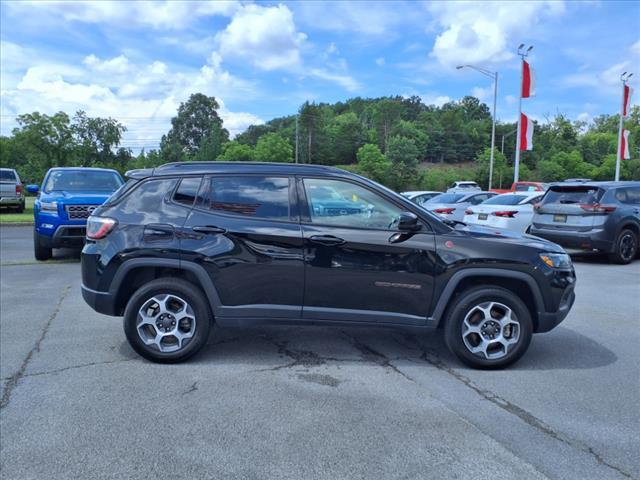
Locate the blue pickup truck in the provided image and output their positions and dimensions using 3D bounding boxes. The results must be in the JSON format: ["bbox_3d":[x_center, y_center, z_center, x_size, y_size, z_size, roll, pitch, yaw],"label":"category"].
[{"bbox_3d":[-5.471,-0.731,11.513,1.880,1.850,5.340,-2,6,-29],"label":"blue pickup truck"}]

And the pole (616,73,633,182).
[{"bbox_3d":[23.831,-7.678,39.389,0.900,10.850,0.600,1,6,0],"label":"pole"}]

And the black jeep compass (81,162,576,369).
[{"bbox_3d":[0.088,0.134,4.875,4.400,1.650,1.900,1,6,0],"label":"black jeep compass"}]

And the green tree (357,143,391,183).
[{"bbox_3d":[5.962,-7.757,56.499,4.200,6.350,4.200,1,6,0],"label":"green tree"}]

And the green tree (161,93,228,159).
[{"bbox_3d":[-19.639,-14.973,78.942,11.000,16.310,10.000,1,6,0],"label":"green tree"}]

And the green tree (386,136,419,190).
[{"bbox_3d":[9.205,-7.958,56.473,4.000,7.280,4.000,1,6,0],"label":"green tree"}]

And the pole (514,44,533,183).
[{"bbox_3d":[12.968,-7.126,32.430,0.900,10.720,0.600,1,6,0],"label":"pole"}]

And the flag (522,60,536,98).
[{"bbox_3d":[13.405,-10.321,32.111,0.850,2.380,0.250,1,6,0],"label":"flag"}]

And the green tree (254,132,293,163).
[{"bbox_3d":[-5.576,-8.635,59.448,5.000,8.080,5.000,1,6,0],"label":"green tree"}]

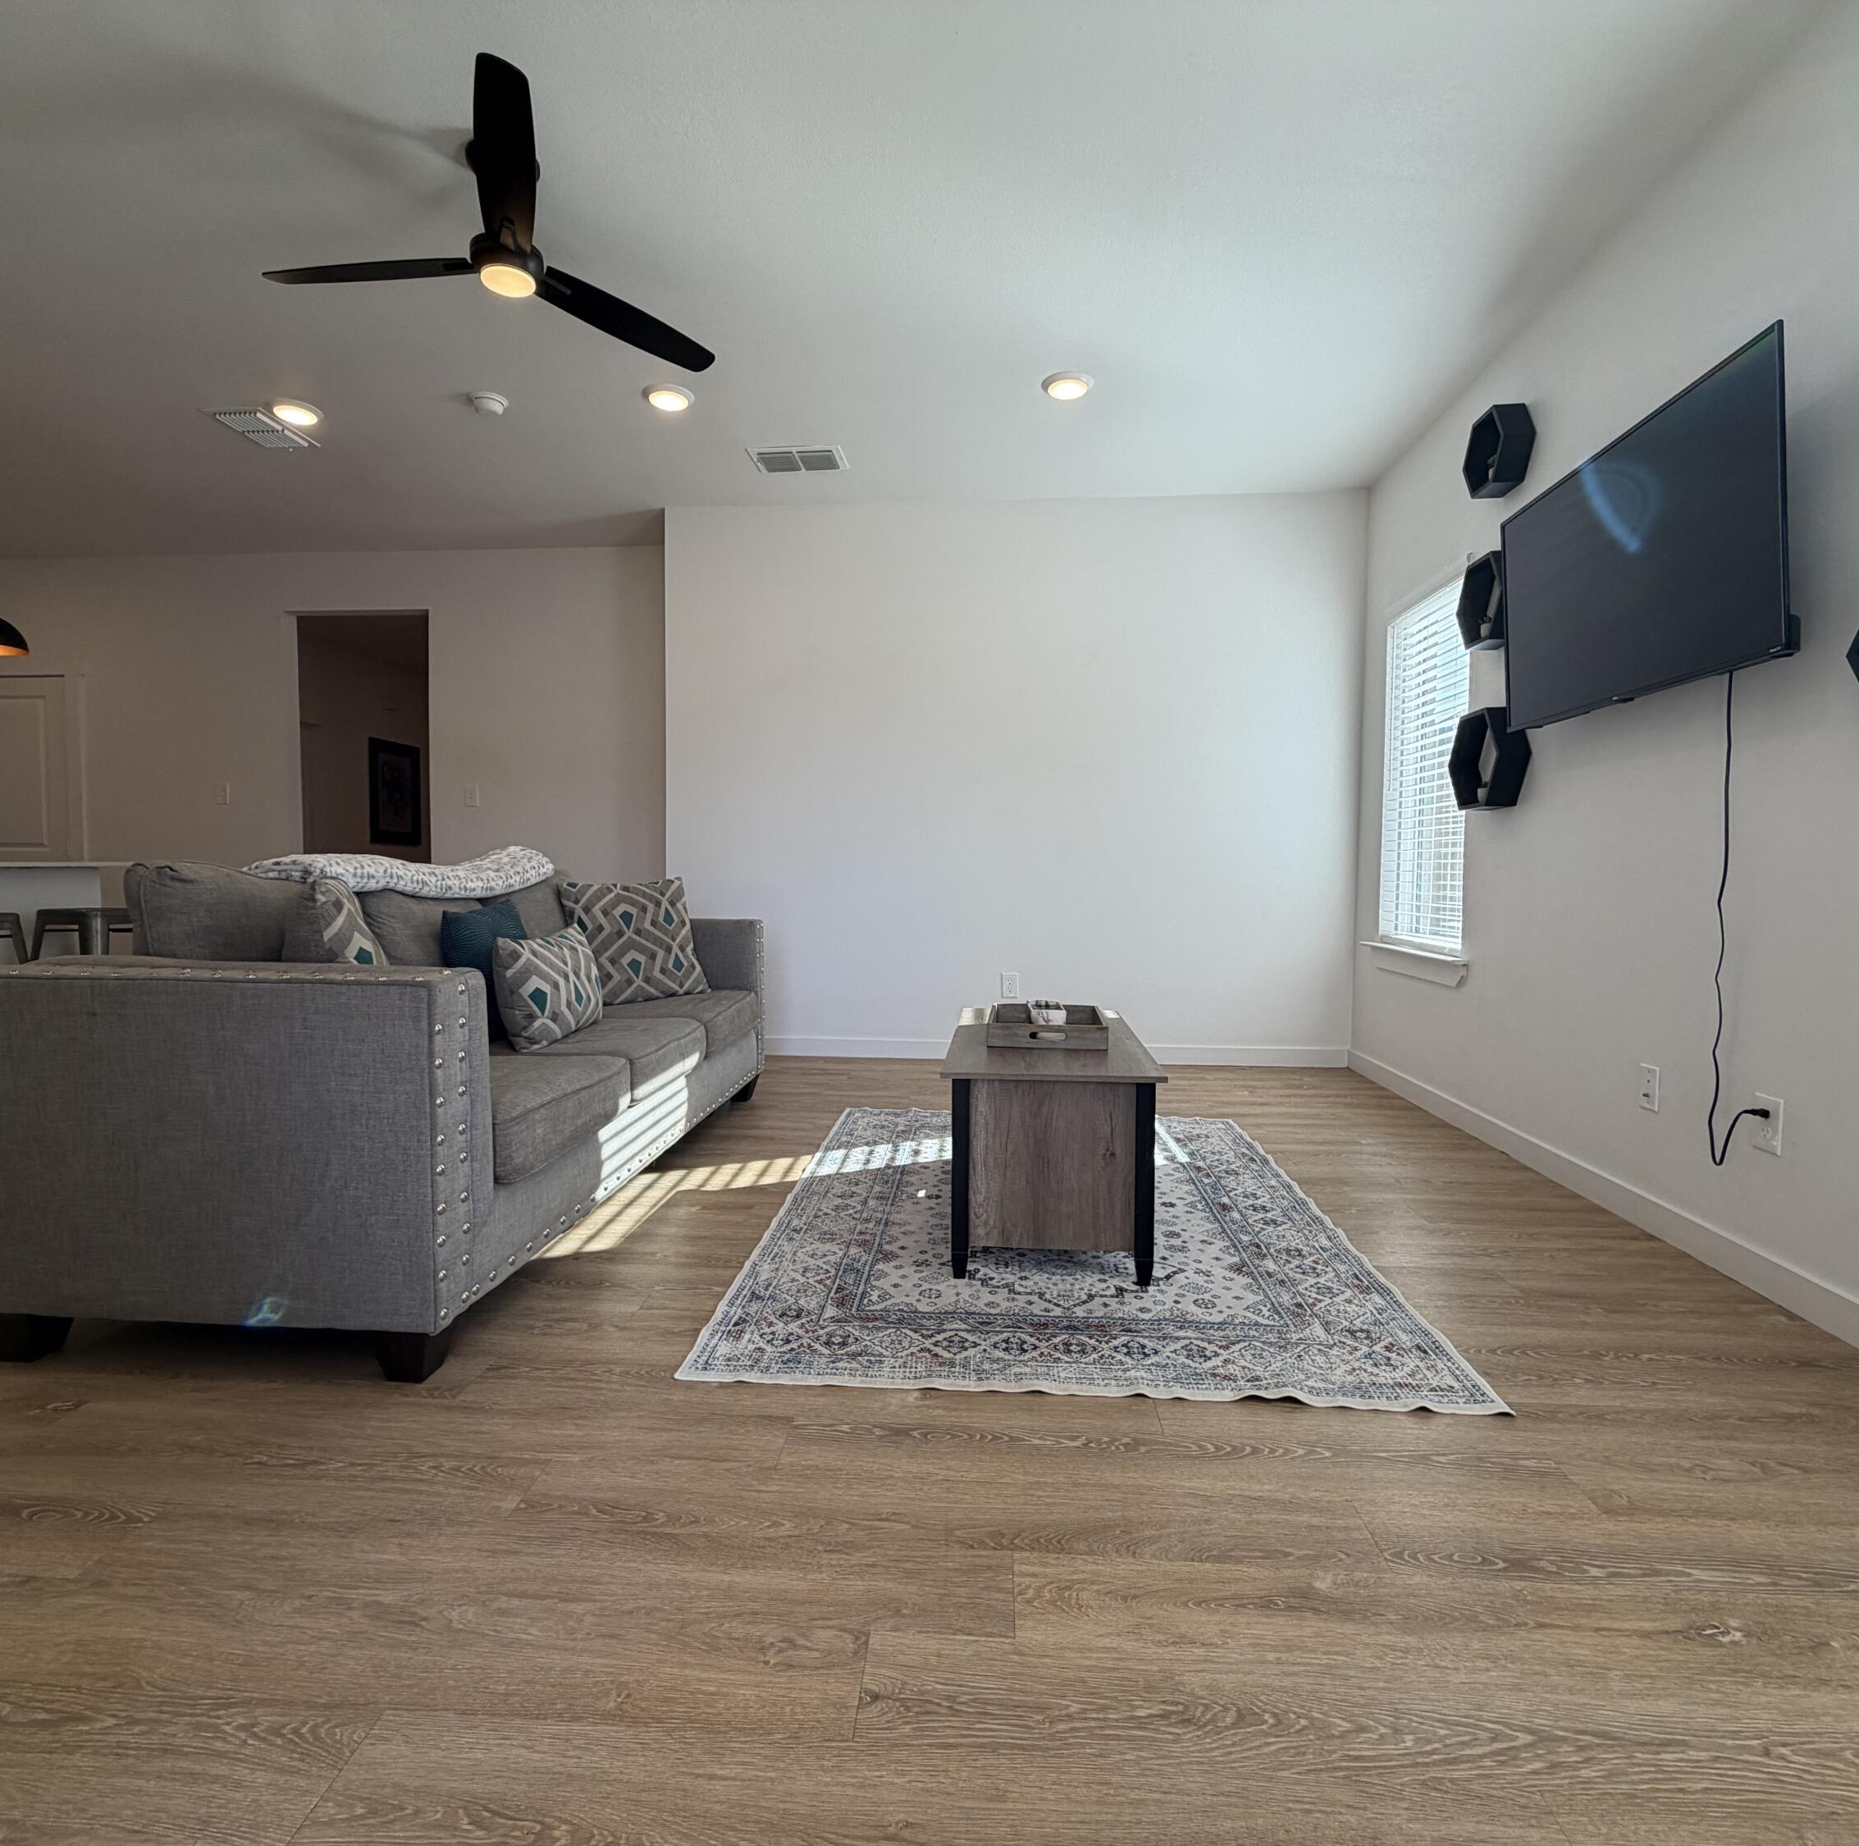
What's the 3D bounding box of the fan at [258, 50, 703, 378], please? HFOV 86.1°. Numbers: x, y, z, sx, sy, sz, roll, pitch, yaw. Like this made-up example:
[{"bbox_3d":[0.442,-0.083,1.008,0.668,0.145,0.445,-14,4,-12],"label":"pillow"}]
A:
[{"bbox_3d":[-1.130,-1.789,2.522,1.220,0.335,1.250,1,3,4],"label":"fan"}]

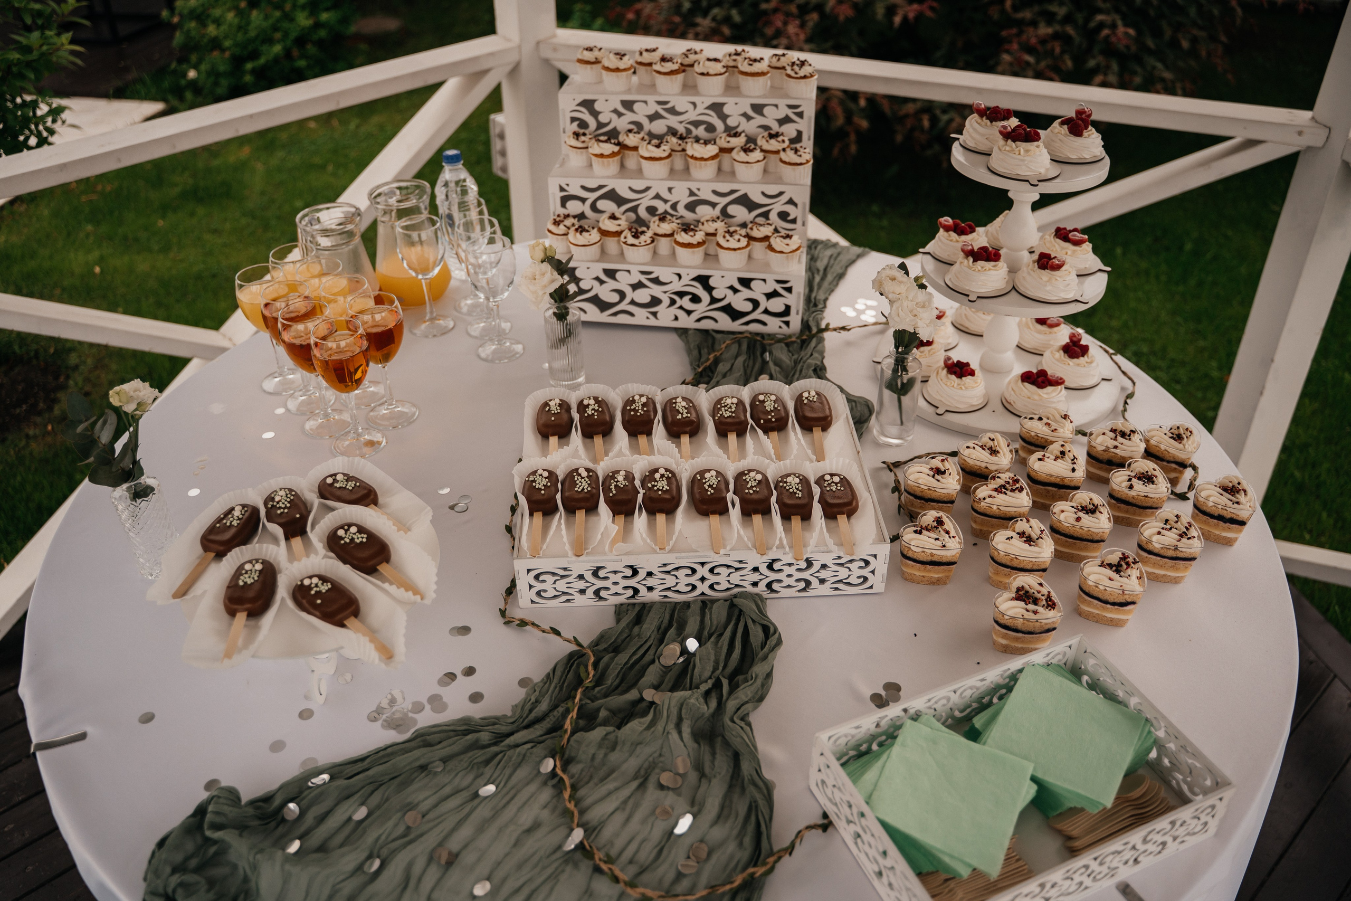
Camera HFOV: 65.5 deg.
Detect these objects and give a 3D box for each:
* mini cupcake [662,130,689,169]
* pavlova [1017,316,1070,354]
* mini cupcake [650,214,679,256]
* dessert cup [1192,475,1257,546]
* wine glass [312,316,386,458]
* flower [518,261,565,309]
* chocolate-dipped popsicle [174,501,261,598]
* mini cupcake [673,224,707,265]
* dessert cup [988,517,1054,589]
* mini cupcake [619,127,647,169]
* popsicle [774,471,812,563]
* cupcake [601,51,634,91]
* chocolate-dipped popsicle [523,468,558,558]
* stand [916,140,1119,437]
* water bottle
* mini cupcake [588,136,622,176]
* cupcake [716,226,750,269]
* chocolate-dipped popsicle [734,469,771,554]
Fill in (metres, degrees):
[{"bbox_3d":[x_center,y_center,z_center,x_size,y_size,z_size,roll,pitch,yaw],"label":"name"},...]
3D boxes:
[{"bbox_3d":[0.006,-0.478,1.665,0.052,0.055,0.052,3,36,6],"label":"mini cupcake"},{"bbox_3d":[0.602,-0.202,1.704,0.093,0.056,0.093,-1,36,0],"label":"pavlova"},{"bbox_3d":[-0.017,-0.361,1.756,0.054,0.057,0.054,0,35,0],"label":"mini cupcake"},{"bbox_3d":[0.653,0.075,1.243,0.076,0.061,0.070,-18,38,-24],"label":"dessert cup"},{"bbox_3d":[-0.462,-0.087,1.485,0.082,0.188,0.082,-1,36,0],"label":"wine glass"},{"bbox_3d":[-0.187,-0.229,1.452,0.064,0.062,0.058,10,37,16],"label":"flower"},{"bbox_3d":[-0.478,0.105,1.095,0.044,0.022,0.146,8,36,12],"label":"chocolate-dipped popsicle"},{"bbox_3d":[0.023,-0.327,1.657,0.051,0.058,0.051,0,35,0],"label":"mini cupcake"},{"bbox_3d":[0.384,0.120,1.155,0.066,0.062,0.067,-23,41,-29],"label":"dessert cup"},{"bbox_3d":[-0.071,-0.517,1.794,0.054,0.057,0.054,0,35,0],"label":"mini cupcake"},{"bbox_3d":[0.136,0.071,1.179,0.043,0.022,0.149,1,36,4],"label":"popsicle"},{"bbox_3d":[-0.093,-0.609,1.688,0.052,0.054,0.052,4,36,8],"label":"cupcake"},{"bbox_3d":[-0.165,0.074,1.269,0.049,0.025,0.158,-2,36,-2],"label":"chocolate-dipped popsicle"},{"bbox_3d":[0.475,-0.255,1.484,0.350,0.335,0.350,0,35,0],"label":"stand"},{"bbox_3d":[-0.393,-0.427,1.892,0.064,0.225,0.064,0,35,0],"label":"water bottle"},{"bbox_3d":[-0.111,-0.471,1.673,0.052,0.054,0.052,4,36,7],"label":"mini cupcake"},{"bbox_3d":[0.089,-0.312,1.611,0.052,0.056,0.052,4,36,8],"label":"cupcake"},{"bbox_3d":[0.092,0.067,1.186,0.043,0.022,0.149,-2,36,0],"label":"chocolate-dipped popsicle"}]

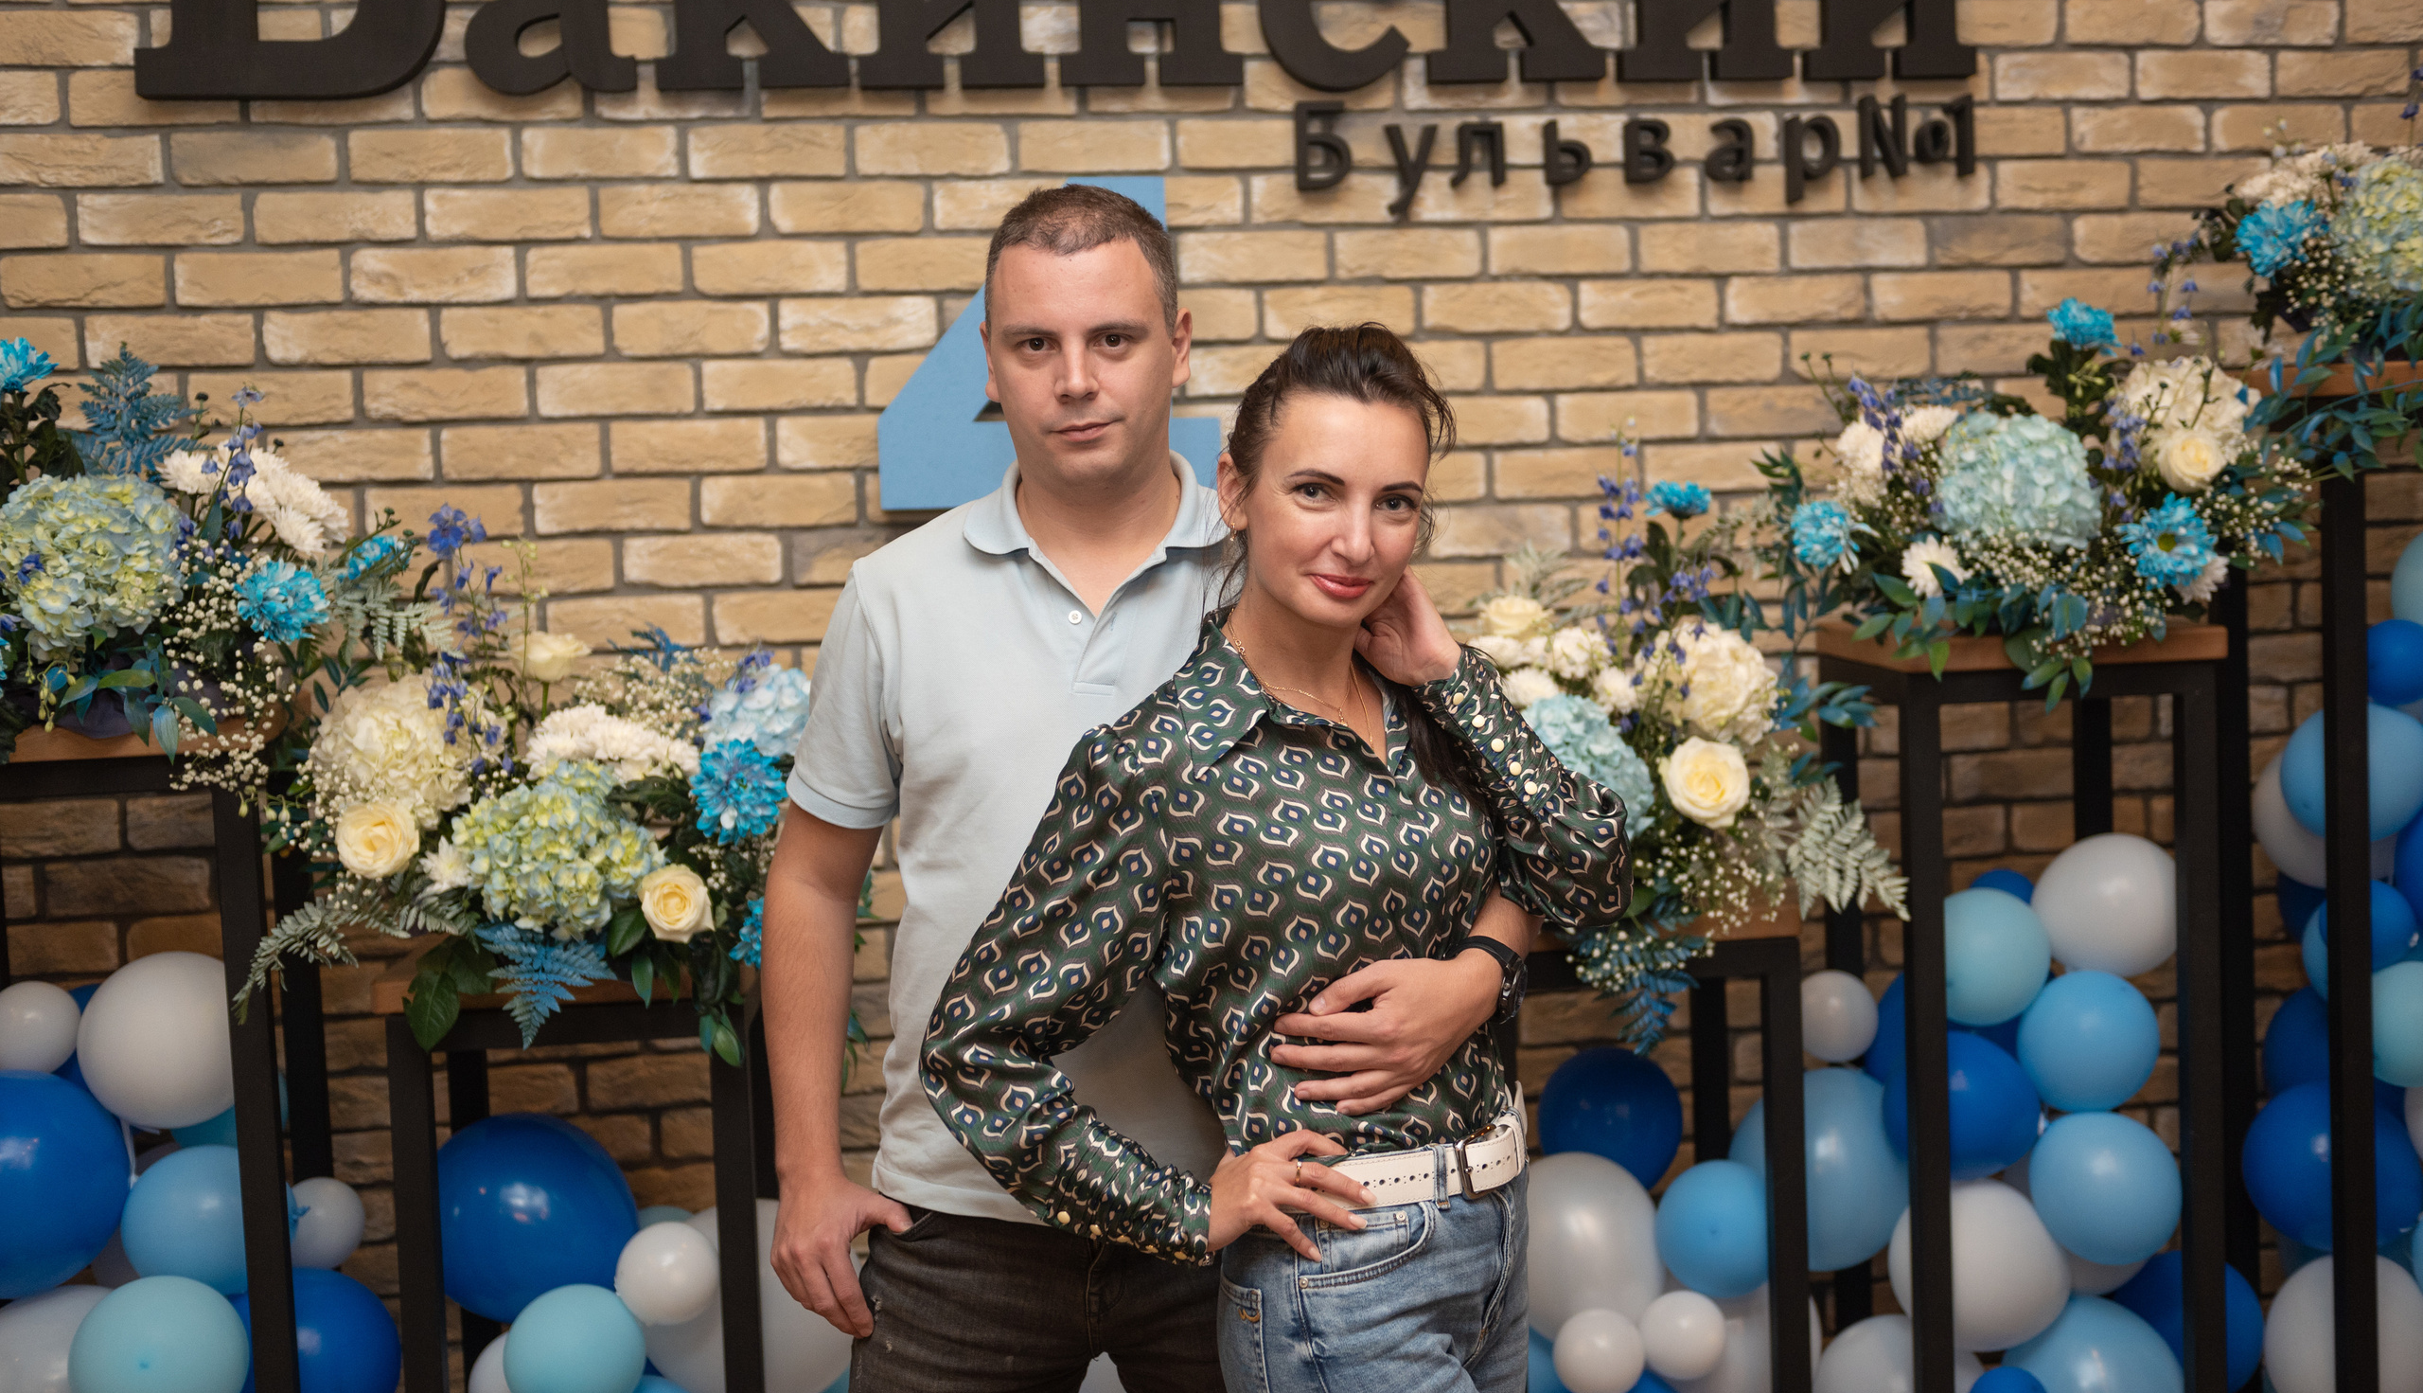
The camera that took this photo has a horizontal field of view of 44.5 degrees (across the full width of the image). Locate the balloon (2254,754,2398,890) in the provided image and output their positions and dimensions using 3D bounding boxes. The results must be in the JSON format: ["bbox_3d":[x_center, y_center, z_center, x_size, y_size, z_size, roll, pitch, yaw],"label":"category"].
[{"bbox_3d":[1.517,0.166,4.020,0.196,0.193,0.200,-1,4,21],"label":"balloon"}]

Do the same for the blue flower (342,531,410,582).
[{"bbox_3d":[-0.900,-0.149,3.190,0.076,0.048,0.074,-26,6,-5],"label":"blue flower"}]

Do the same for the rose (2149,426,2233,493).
[{"bbox_3d":[1.039,-0.251,3.144,0.086,0.074,0.076,-1,4,18],"label":"rose"}]

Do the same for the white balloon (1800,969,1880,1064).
[{"bbox_3d":[0.789,0.407,3.760,0.114,0.120,0.122,-2,3,12],"label":"white balloon"}]

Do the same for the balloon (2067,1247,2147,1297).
[{"bbox_3d":[1.153,0.684,3.911,0.215,0.215,0.215,-1,4,16],"label":"balloon"}]

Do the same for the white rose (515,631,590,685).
[{"bbox_3d":[-0.758,-0.045,3.402,0.085,0.061,0.078,-3,4,-13],"label":"white rose"}]

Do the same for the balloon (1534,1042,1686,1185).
[{"bbox_3d":[0.444,0.471,3.291,0.162,0.166,0.162,-2,4,7],"label":"balloon"}]

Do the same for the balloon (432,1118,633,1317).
[{"bbox_3d":[-0.790,0.601,3.421,0.256,0.243,0.249,-3,4,-14],"label":"balloon"}]

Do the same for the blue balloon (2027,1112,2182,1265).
[{"bbox_3d":[0.979,0.540,3.250,0.170,0.168,0.168,-1,4,17],"label":"blue balloon"}]

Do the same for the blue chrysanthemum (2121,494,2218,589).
[{"bbox_3d":[1.193,-0.192,3.690,0.117,0.118,0.055,-1,3,18],"label":"blue chrysanthemum"}]

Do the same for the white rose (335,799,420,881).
[{"bbox_3d":[-0.896,0.153,3.177,0.089,0.085,0.075,-4,4,-18],"label":"white rose"}]

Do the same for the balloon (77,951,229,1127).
[{"bbox_3d":[-1.134,0.377,3.238,0.207,0.192,0.200,-3,4,-10],"label":"balloon"}]

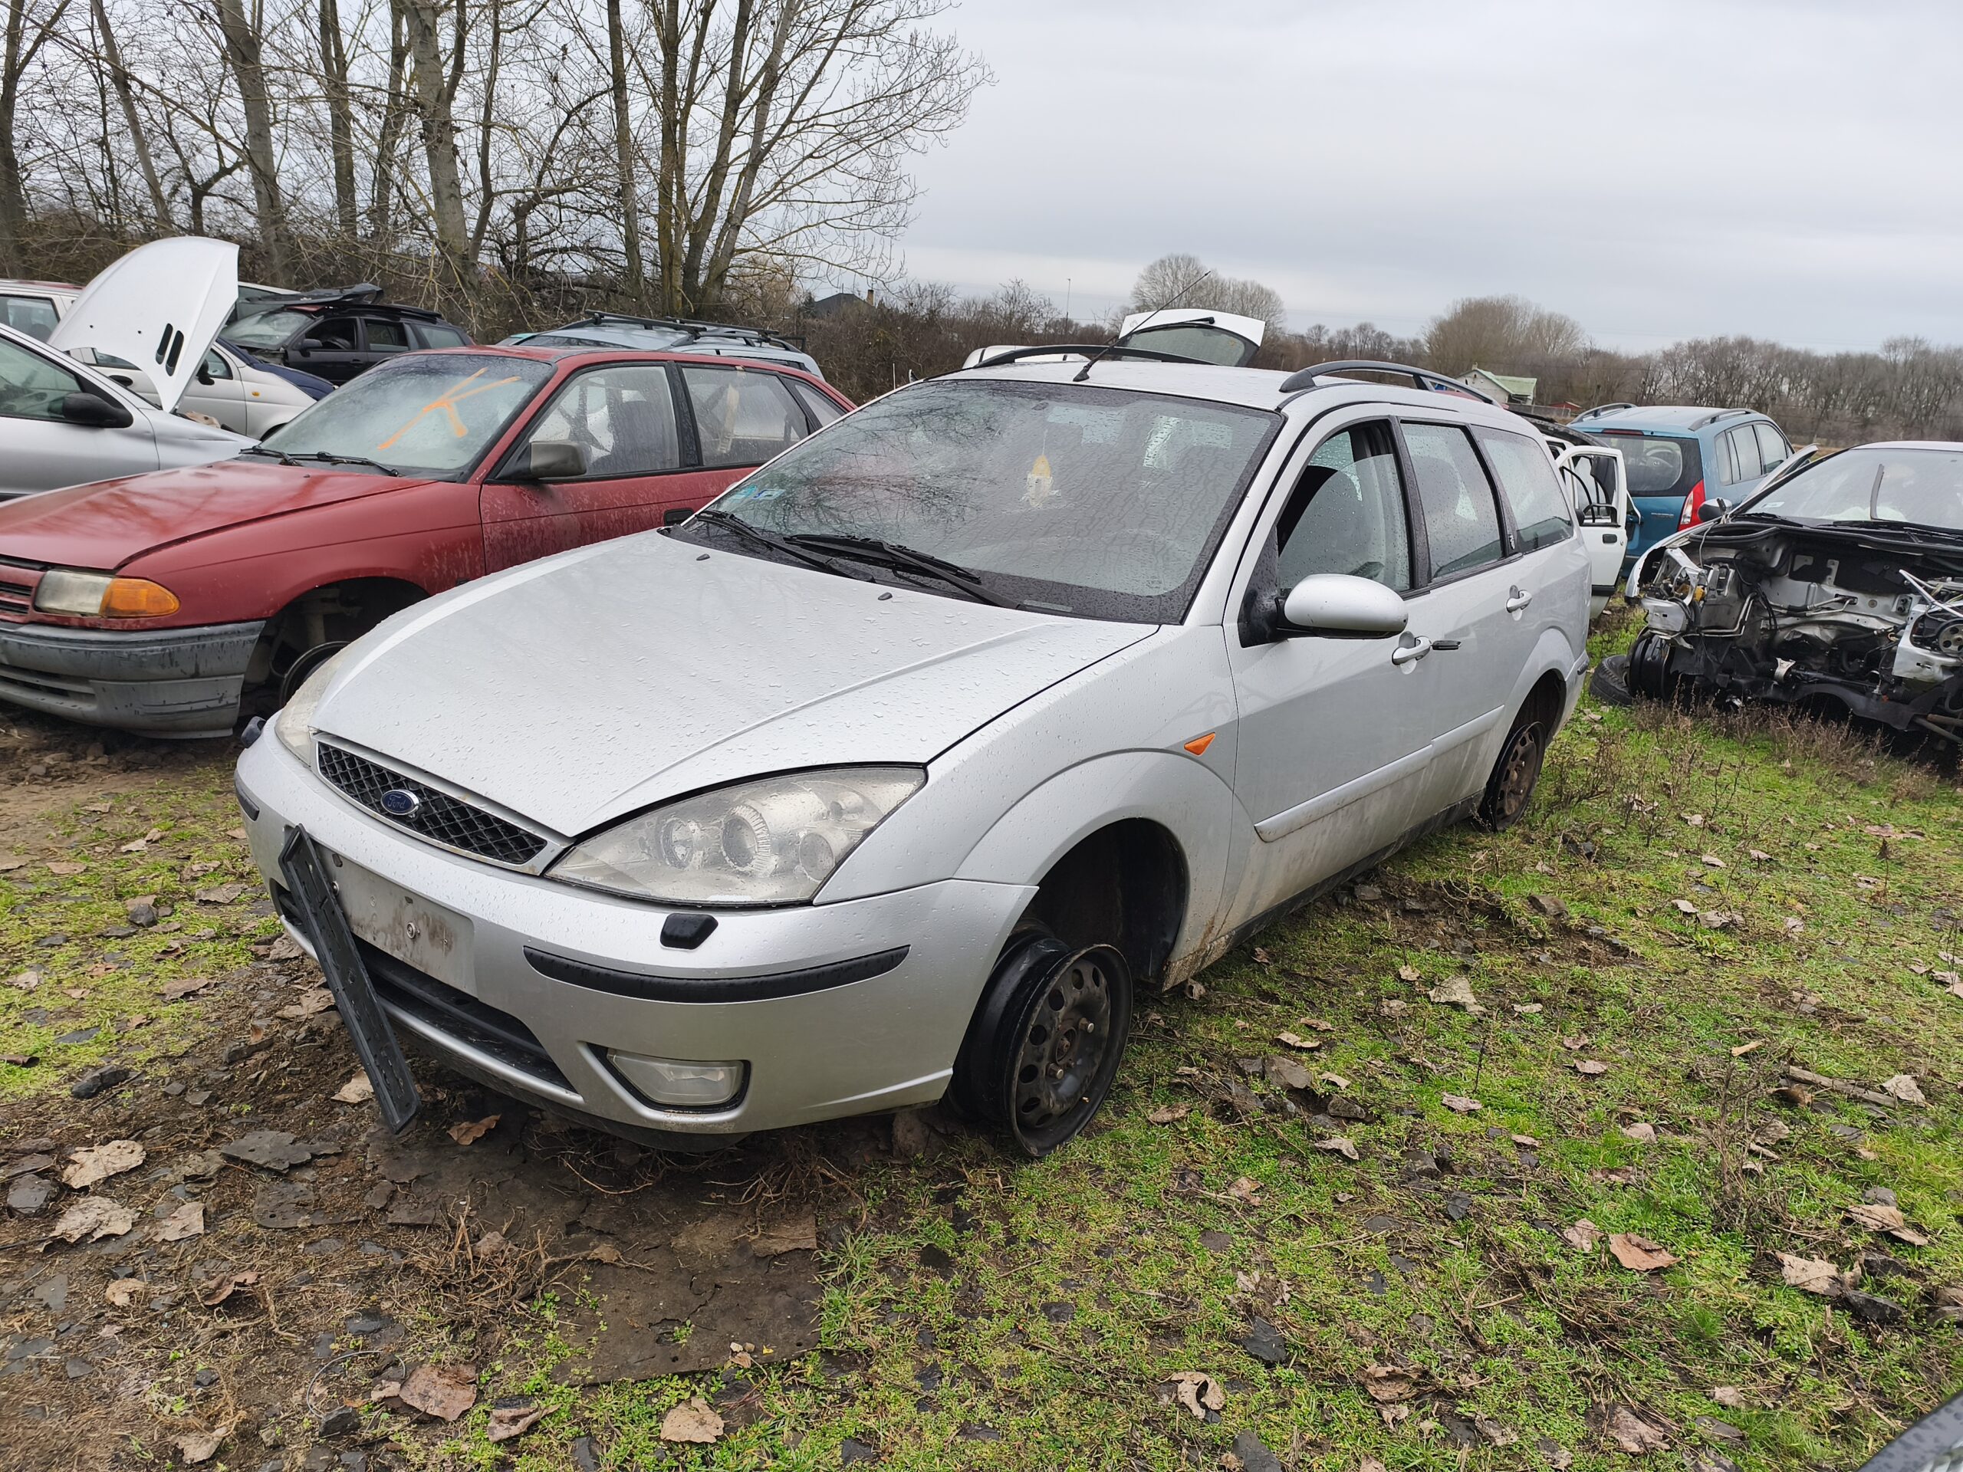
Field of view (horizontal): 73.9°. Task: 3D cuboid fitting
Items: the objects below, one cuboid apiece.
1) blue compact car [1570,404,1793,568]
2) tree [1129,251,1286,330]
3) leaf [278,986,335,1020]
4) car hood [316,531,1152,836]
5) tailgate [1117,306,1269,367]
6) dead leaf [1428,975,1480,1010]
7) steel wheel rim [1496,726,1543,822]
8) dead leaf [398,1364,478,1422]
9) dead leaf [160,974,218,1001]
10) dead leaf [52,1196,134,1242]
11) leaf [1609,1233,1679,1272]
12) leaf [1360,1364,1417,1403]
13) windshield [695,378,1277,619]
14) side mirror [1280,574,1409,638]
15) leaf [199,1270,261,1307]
[{"bbox_3d":[6.636,-2.288,12.409,1.700,1.540,4.300,17,20,42],"label":"blue compact car"},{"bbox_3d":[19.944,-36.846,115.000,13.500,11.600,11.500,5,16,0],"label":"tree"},{"bbox_3d":[-1.395,0.557,2.712,0.078,0.020,0.136,5,15,3],"label":"leaf"},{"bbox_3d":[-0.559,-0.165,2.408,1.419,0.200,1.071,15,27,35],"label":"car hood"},{"bbox_3d":[1.665,-3.070,10.300,1.170,0.300,0.920,10,51,17],"label":"tailgate"},{"bbox_3d":[1.130,0.615,3.127,0.120,0.035,0.140,10,16,19],"label":"dead leaf"},{"bbox_3d":[1.753,0.120,4.418,0.152,0.396,0.396,19,21,35],"label":"steel wheel rim"},{"bbox_3d":[-0.686,0.829,1.650,0.095,0.020,0.095,3,15,-1],"label":"dead leaf"},{"bbox_3d":[-1.613,0.509,2.636,0.072,0.020,0.099,11,16,25],"label":"dead leaf"},{"bbox_3d":[-1.302,0.717,1.928,0.102,0.025,0.126,1,15,-11],"label":"dead leaf"},{"bbox_3d":[1.108,0.870,2.204,0.112,0.025,0.094,-1,16,-18],"label":"leaf"},{"bbox_3d":[0.578,0.918,1.851,0.080,0.028,0.065,7,15,10],"label":"leaf"},{"bbox_3d":[-0.015,-0.630,3.099,1.470,0.130,0.910,15,48,36],"label":"windshield"},{"bbox_3d":[0.745,-0.266,2.683,0.245,0.130,0.135,16,18,35],"label":"side mirror"},{"bbox_3d":[-1.089,0.798,1.891,0.076,0.035,0.069,-8,19,-36],"label":"leaf"}]

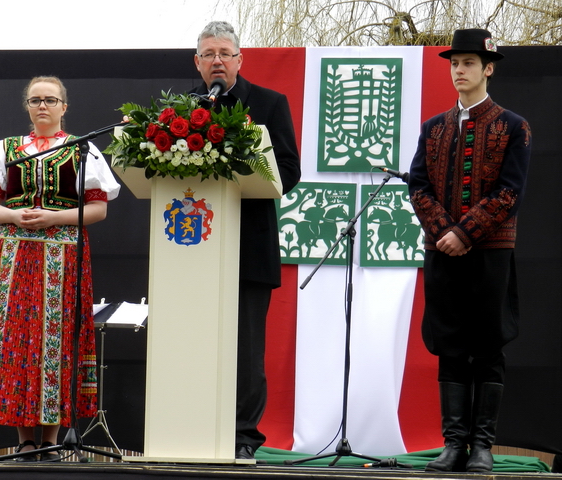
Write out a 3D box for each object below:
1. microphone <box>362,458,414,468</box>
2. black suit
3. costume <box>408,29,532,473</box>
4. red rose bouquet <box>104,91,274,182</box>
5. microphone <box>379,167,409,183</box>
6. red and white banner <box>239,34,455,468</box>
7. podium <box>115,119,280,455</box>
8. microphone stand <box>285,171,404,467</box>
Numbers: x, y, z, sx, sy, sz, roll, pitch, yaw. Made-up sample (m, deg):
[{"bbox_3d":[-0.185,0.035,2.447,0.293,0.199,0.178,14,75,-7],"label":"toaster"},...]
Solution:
[{"bbox_3d":[0.429,0.917,8.720,0.200,0.050,0.050,0,-5,9],"label":"microphone"},{"bbox_3d":[-0.217,0.083,8.620,0.580,1.518,0.400,0,-6,14],"label":"black suit"},{"bbox_3d":[0.772,0.039,8.680,0.460,1.790,0.360,0,-6,18],"label":"costume"},{"bbox_3d":[-0.384,-0.425,8.820,0.680,0.370,0.380,0,-5,10],"label":"red rose bouquet"},{"bbox_3d":[0.473,-0.266,8.700,0.175,0.050,0.050,22,-14,-24],"label":"microphone"},{"bbox_3d":[0.374,0.048,9.750,1.140,1.880,0.180,0,-5,9],"label":"red and white banner"},{"bbox_3d":[-0.322,0.210,8.193,0.580,1.281,0.440,0,-6,12],"label":"podium"},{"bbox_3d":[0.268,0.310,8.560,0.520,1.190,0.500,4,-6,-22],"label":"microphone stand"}]

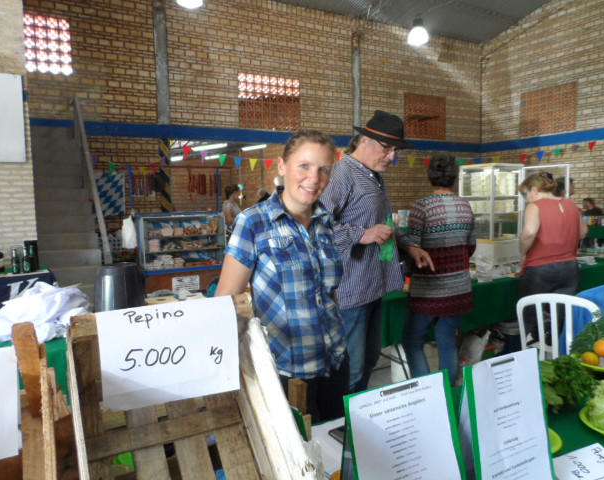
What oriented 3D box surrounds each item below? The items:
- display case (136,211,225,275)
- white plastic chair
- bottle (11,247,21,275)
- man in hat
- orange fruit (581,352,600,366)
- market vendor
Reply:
[{"bbox_3d":[-1.757,0.030,6.365,1.100,0.740,0.660,-4,6,-28],"label":"display case"},{"bbox_3d":[1.458,0.764,2.413,0.460,0.860,0.510,0,5,9],"label":"white plastic chair"},{"bbox_3d":[-2.722,0.204,4.220,0.063,0.242,0.063,-1,5,0],"label":"bottle"},{"bbox_3d":[0.349,0.319,2.165,0.550,1.830,0.540,2,6,25],"label":"man in hat"},{"bbox_3d":[1.138,0.472,1.750,0.059,0.057,0.059,-1,5,0],"label":"orange fruit"},{"bbox_3d":[-0.046,0.477,1.458,0.500,1.660,0.340,-5,6,-35],"label":"market vendor"}]

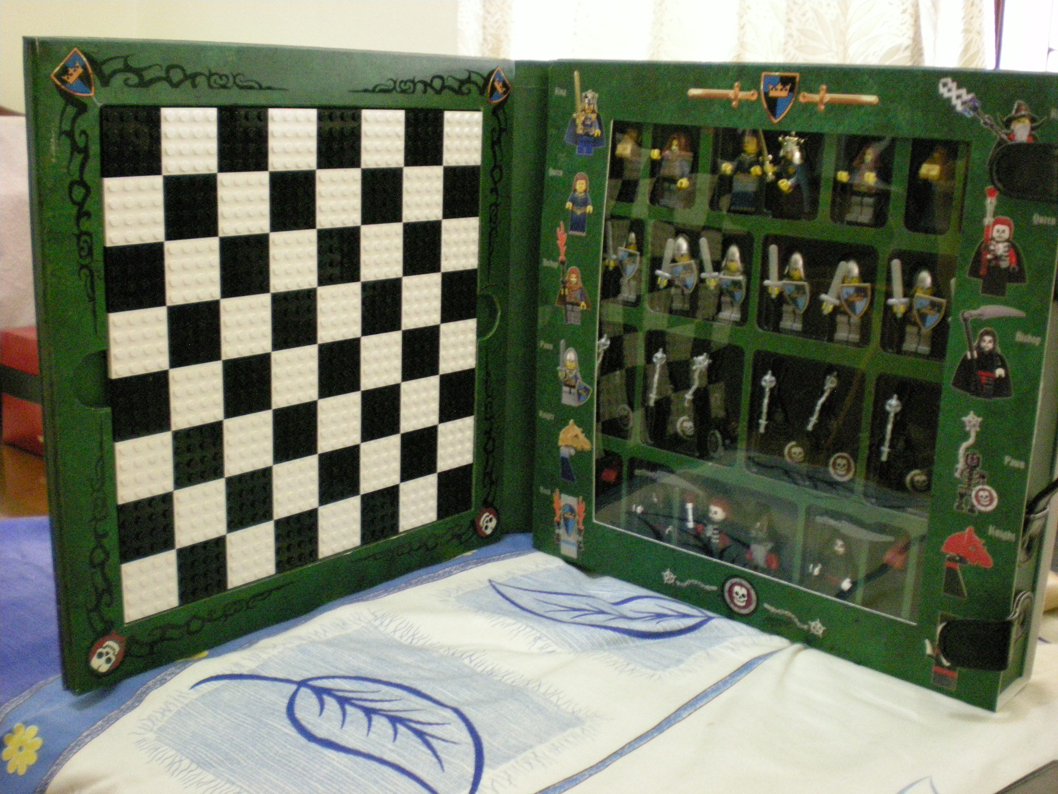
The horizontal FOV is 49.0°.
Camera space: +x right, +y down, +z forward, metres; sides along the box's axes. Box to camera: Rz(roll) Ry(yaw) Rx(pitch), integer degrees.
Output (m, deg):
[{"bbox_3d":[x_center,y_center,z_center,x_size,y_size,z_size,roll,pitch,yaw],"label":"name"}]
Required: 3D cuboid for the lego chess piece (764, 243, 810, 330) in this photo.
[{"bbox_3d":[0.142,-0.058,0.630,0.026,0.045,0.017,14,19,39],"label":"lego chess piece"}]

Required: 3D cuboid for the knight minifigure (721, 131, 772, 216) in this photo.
[{"bbox_3d":[0.118,-0.124,0.640,0.025,0.042,0.016,14,20,38],"label":"knight minifigure"}]

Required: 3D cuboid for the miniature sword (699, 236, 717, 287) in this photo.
[{"bbox_3d":[0.101,-0.075,0.653,0.011,0.030,0.004,-5,11,42],"label":"miniature sword"}]

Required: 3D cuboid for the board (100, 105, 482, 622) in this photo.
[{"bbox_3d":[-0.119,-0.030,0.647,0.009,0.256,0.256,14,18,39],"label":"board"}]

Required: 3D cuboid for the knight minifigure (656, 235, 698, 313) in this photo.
[{"bbox_3d":[0.087,-0.072,0.682,0.028,0.043,0.015,9,17,39],"label":"knight minifigure"}]

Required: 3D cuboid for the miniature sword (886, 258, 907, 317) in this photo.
[{"bbox_3d":[0.188,-0.055,0.593,0.011,0.030,0.004,2,12,41],"label":"miniature sword"}]

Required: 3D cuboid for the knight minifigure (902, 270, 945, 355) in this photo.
[{"bbox_3d":[0.201,-0.043,0.592,0.023,0.043,0.014,14,20,38],"label":"knight minifigure"}]

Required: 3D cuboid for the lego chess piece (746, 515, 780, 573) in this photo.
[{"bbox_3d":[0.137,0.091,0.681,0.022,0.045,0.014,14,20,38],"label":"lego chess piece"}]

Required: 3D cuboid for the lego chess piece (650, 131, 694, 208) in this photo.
[{"bbox_3d":[0.083,-0.130,0.666,0.024,0.042,0.018,12,18,34],"label":"lego chess piece"}]

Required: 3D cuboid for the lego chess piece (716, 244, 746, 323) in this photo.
[{"bbox_3d":[0.115,-0.065,0.660,0.021,0.043,0.014,14,20,38],"label":"lego chess piece"}]

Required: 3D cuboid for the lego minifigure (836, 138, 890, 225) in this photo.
[{"bbox_3d":[0.171,-0.111,0.598,0.025,0.043,0.016,14,20,38],"label":"lego minifigure"}]

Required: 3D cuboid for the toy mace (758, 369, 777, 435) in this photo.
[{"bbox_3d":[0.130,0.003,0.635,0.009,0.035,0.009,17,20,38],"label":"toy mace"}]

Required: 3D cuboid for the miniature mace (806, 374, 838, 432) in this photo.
[{"bbox_3d":[0.160,0.002,0.632,0.009,0.037,0.009,35,32,29],"label":"miniature mace"}]

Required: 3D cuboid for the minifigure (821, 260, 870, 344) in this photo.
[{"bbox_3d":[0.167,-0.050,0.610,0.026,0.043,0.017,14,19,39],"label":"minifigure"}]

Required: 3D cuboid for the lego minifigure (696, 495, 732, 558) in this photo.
[{"bbox_3d":[0.111,0.080,0.693,0.023,0.042,0.017,14,19,39],"label":"lego minifigure"}]

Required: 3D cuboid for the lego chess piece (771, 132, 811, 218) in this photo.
[{"bbox_3d":[0.140,-0.118,0.619,0.018,0.045,0.022,-7,17,-29],"label":"lego chess piece"}]

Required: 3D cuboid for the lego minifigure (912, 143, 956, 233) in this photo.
[{"bbox_3d":[0.199,-0.102,0.569,0.017,0.043,0.019,14,19,39],"label":"lego minifigure"}]

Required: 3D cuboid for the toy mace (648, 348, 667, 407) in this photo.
[{"bbox_3d":[0.075,-0.011,0.692,0.010,0.037,0.010,24,28,35],"label":"toy mace"}]

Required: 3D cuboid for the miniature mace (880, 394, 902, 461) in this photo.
[{"bbox_3d":[0.190,0.016,0.610,0.009,0.037,0.009,18,22,37],"label":"miniature mace"}]

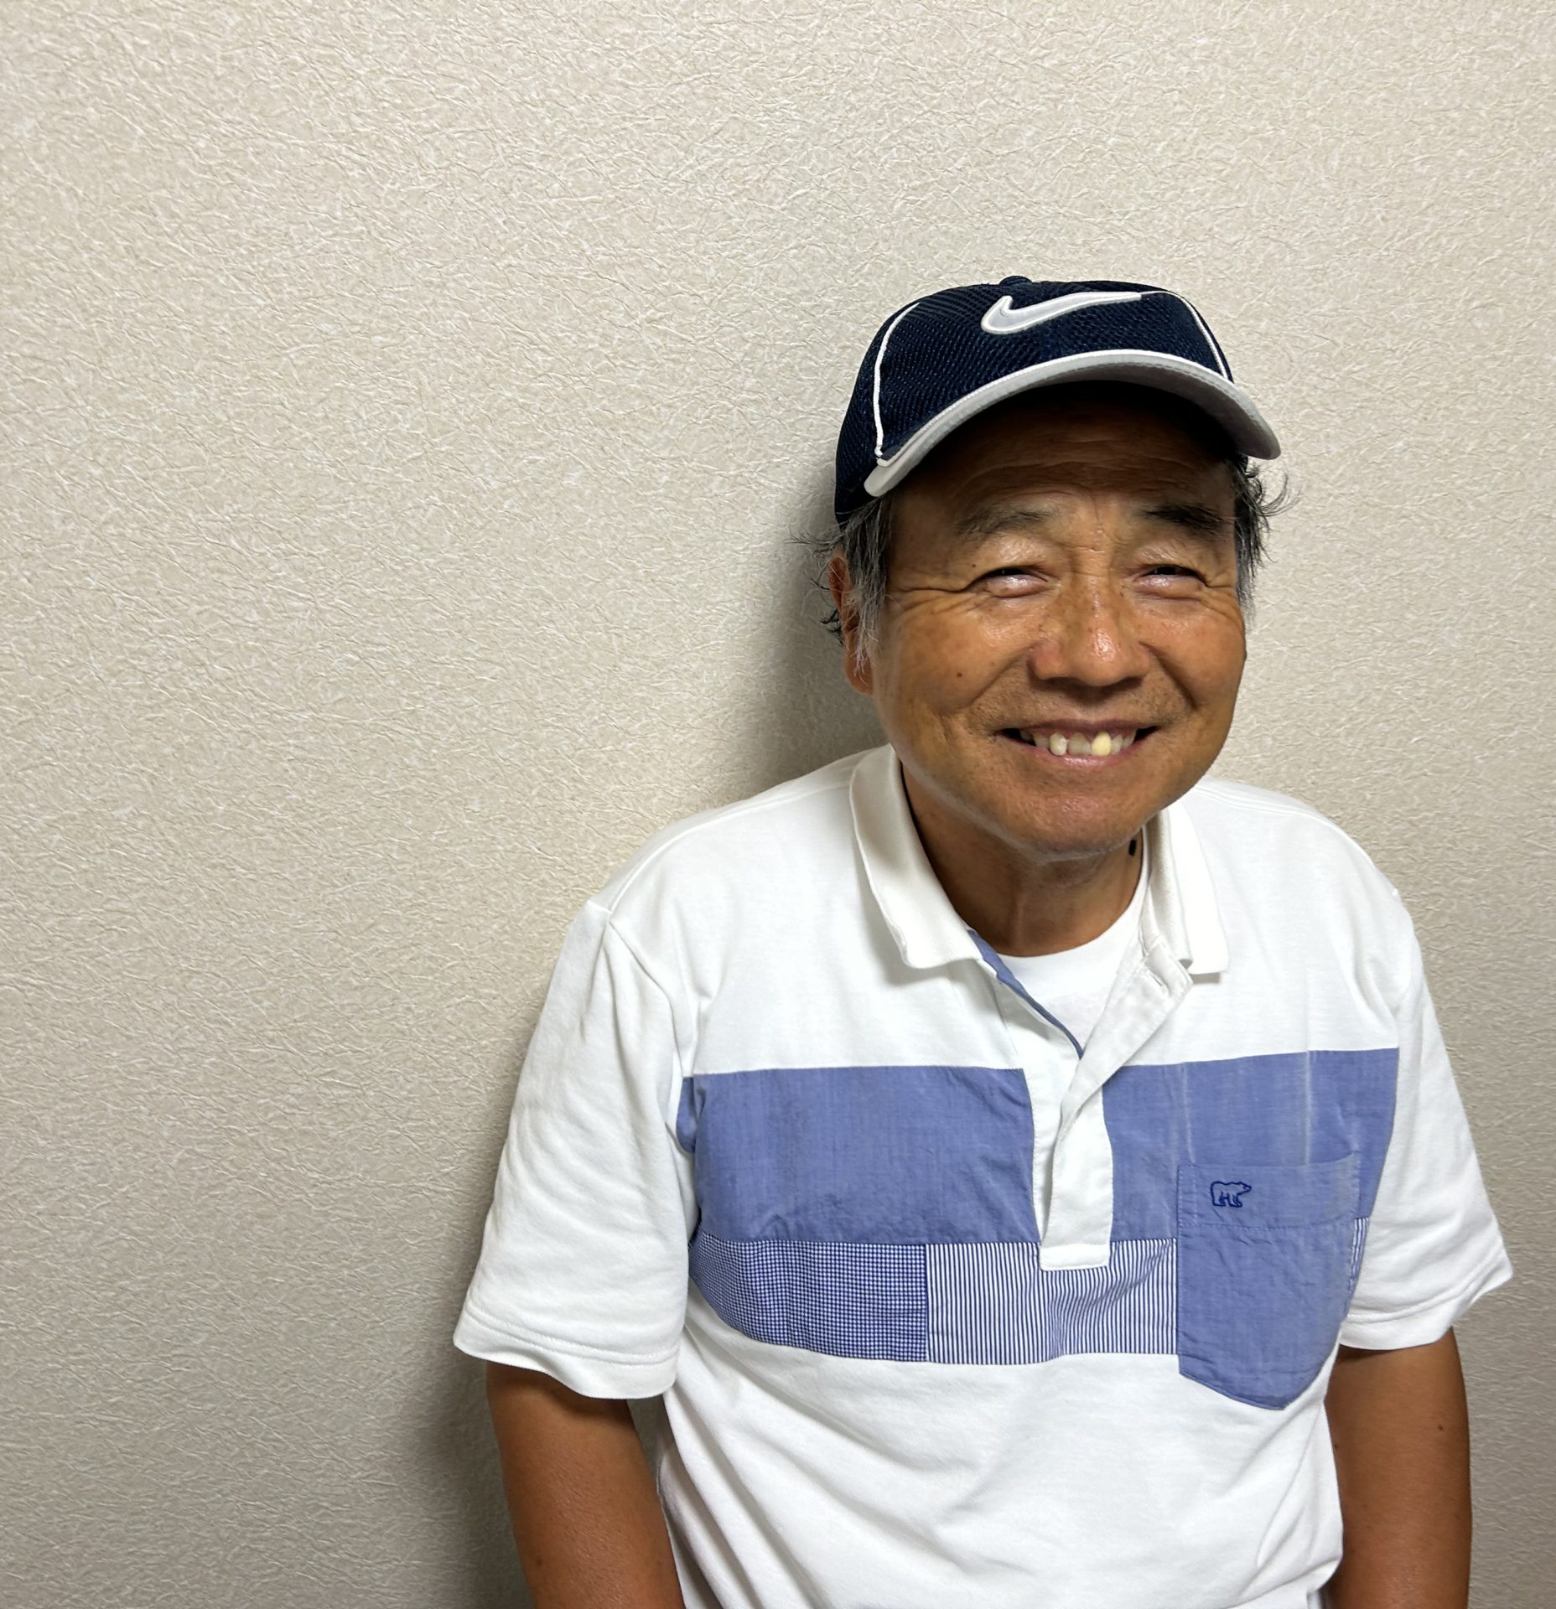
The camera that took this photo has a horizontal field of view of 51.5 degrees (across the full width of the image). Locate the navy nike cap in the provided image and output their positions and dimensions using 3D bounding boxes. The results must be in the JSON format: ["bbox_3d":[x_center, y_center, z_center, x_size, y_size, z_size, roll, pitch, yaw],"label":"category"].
[{"bbox_3d":[0.114,-0.177,0.680,0.180,0.122,0.260,-2,-4,-6],"label":"navy nike cap"}]

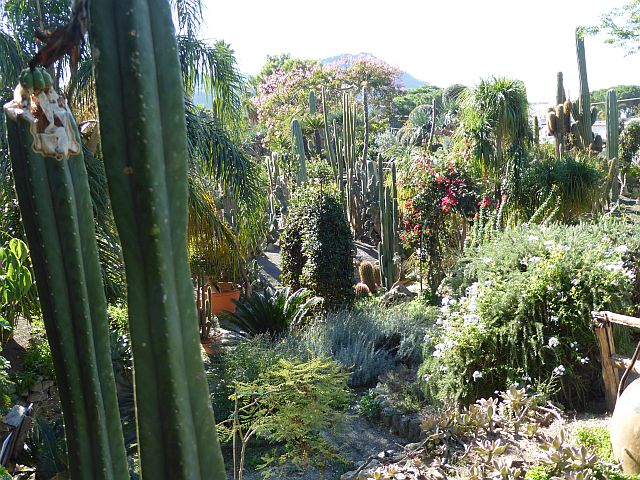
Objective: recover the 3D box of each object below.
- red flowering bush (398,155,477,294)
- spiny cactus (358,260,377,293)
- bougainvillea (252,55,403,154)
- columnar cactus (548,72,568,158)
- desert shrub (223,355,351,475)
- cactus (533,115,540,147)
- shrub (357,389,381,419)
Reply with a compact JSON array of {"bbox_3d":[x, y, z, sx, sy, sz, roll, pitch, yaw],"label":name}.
[{"bbox_3d":[1.758,-0.260,10.700,1.187,2.077,1.100,0,8,0],"label":"red flowering bush"},{"bbox_3d":[0.725,0.557,11.000,0.275,0.488,0.250,0,8,0],"label":"spiny cactus"},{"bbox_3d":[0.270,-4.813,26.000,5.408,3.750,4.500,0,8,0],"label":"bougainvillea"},{"bbox_3d":[6.284,-3.228,19.000,0.527,2.371,0.500,0,8,0],"label":"columnar cactus"},{"bbox_3d":[-0.249,1.258,5.200,0.937,0.720,0.800,0,8,0],"label":"desert shrub"},{"bbox_3d":[5.855,-2.961,19.500,0.216,0.865,0.210,0,8,0],"label":"cactus"},{"bbox_3d":[0.417,1.423,6.200,0.206,0.230,0.210,0,8,0],"label":"shrub"}]

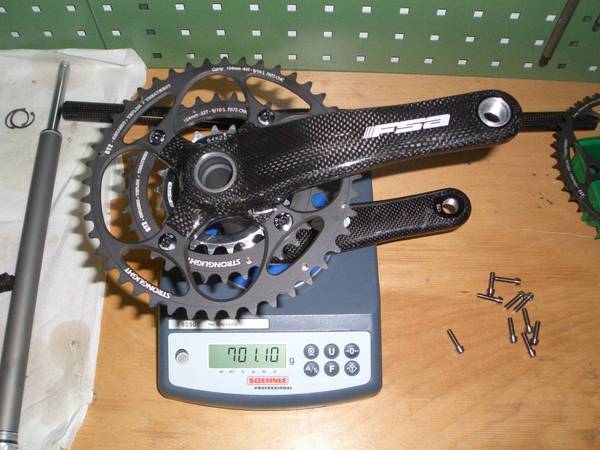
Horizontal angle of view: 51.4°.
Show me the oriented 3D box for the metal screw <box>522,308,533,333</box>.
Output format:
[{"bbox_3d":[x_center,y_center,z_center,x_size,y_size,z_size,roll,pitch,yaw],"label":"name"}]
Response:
[{"bbox_3d":[0.212,0.089,0.582,0.007,0.007,0.025,-4,61,-2],"label":"metal screw"}]

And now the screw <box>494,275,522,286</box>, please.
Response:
[{"bbox_3d":[0.201,0.053,0.603,0.025,0.007,0.007,7,65,6],"label":"screw"}]

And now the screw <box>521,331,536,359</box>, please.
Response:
[{"bbox_3d":[0.211,0.110,0.576,0.007,0.007,0.025,-14,63,-6],"label":"screw"}]

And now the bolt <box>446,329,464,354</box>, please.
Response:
[{"bbox_3d":[0.143,0.107,0.574,0.007,0.007,0.025,-20,63,-9],"label":"bolt"}]

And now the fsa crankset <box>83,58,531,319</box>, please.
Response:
[{"bbox_3d":[0.001,-0.020,0.455,0.284,0.180,0.183,-10,71,0],"label":"fsa crankset"}]

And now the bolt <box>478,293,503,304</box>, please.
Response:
[{"bbox_3d":[0.181,0.070,0.595,0.025,0.007,0.007,12,66,9],"label":"bolt"}]

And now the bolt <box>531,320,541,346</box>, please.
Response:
[{"bbox_3d":[0.220,0.101,0.581,0.007,0.007,0.025,18,63,8],"label":"bolt"}]

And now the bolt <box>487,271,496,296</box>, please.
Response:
[{"bbox_3d":[0.184,0.057,0.602,0.007,0.007,0.025,12,63,5],"label":"bolt"}]

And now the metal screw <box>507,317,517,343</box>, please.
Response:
[{"bbox_3d":[0.197,0.098,0.578,0.007,0.007,0.025,-1,61,0],"label":"metal screw"}]

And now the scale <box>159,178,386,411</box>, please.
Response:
[{"bbox_3d":[-0.027,0.050,0.567,0.199,0.070,0.226,0,65,0],"label":"scale"}]

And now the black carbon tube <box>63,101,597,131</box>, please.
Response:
[{"bbox_3d":[0.032,-0.115,0.661,0.570,0.025,0.029,1,65,1],"label":"black carbon tube"}]

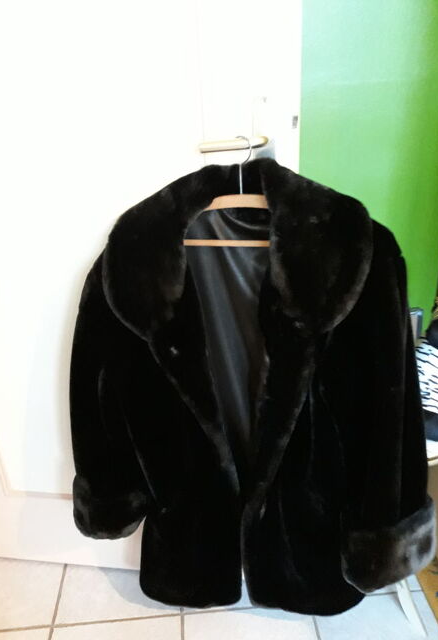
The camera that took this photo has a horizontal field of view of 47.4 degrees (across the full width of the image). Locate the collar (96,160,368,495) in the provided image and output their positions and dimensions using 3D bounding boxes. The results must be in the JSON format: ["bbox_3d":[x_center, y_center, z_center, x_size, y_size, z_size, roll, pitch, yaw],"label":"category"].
[{"bbox_3d":[0.030,0.036,0.842,0.415,0.585,0.170,2,26,11],"label":"collar"}]

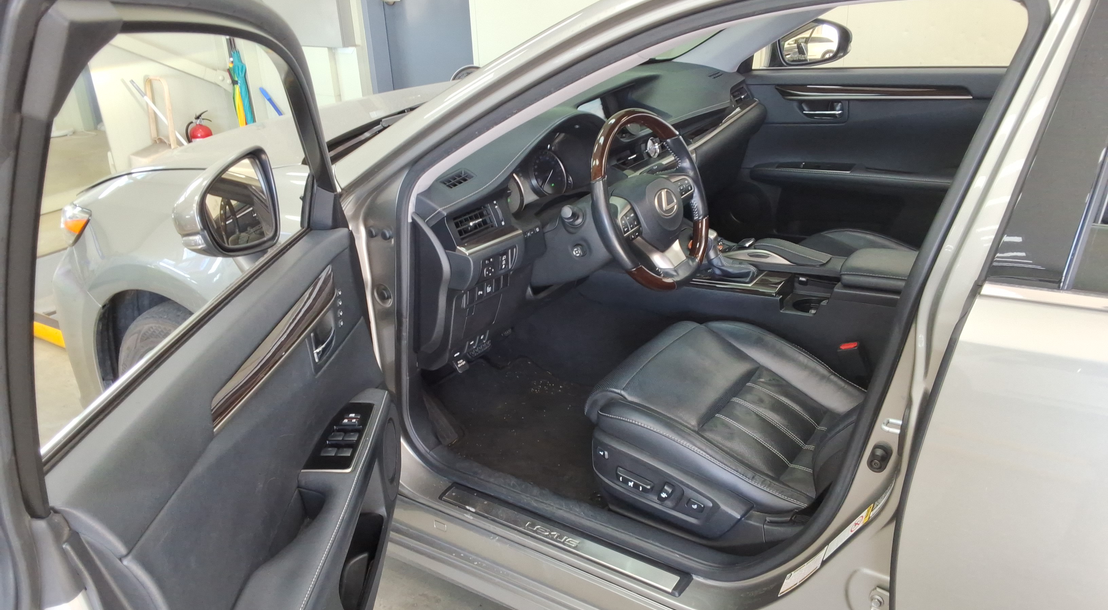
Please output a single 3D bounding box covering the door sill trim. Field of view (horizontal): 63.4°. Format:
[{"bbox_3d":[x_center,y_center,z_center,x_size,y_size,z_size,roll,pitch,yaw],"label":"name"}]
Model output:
[{"bbox_3d":[0.000,0.434,1.680,0.545,0.018,0.060,13,27,35],"label":"door sill trim"}]

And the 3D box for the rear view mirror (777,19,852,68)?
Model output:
[{"bbox_3d":[0.827,-0.837,2.840,0.230,0.165,0.130,5,23,20],"label":"rear view mirror"}]

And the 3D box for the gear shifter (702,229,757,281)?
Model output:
[{"bbox_3d":[0.425,-0.118,2.143,0.125,0.118,0.080,13,27,35],"label":"gear shifter"}]

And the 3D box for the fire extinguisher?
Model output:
[{"bbox_3d":[-2.160,-0.979,5.583,0.165,0.450,0.140,-11,23,-19],"label":"fire extinguisher"}]

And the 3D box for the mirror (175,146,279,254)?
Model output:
[{"bbox_3d":[-0.524,-0.163,1.410,0.115,0.160,0.210,4,23,18],"label":"mirror"}]

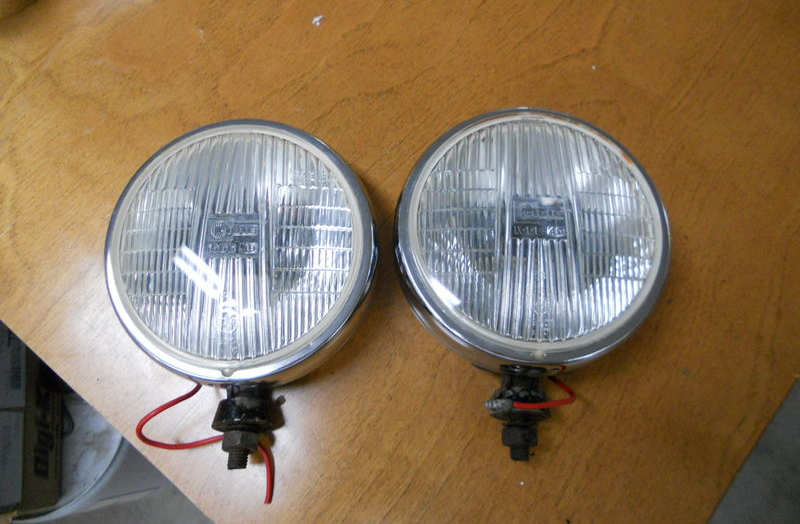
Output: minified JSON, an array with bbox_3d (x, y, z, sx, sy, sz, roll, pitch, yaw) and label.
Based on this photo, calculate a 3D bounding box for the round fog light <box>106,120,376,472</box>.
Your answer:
[{"bbox_3d":[-0.093,0.020,0.385,0.160,0.086,0.206,2,76,1],"label":"round fog light"}]

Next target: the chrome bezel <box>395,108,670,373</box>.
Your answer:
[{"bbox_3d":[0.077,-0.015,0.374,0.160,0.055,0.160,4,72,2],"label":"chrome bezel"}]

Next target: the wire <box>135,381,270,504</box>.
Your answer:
[{"bbox_3d":[-0.122,0.111,0.385,0.087,0.021,0.071,0,73,0],"label":"wire"}]

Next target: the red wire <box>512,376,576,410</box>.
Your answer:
[{"bbox_3d":[0.081,0.074,0.356,0.040,0.026,0.021,0,73,0],"label":"red wire"}]

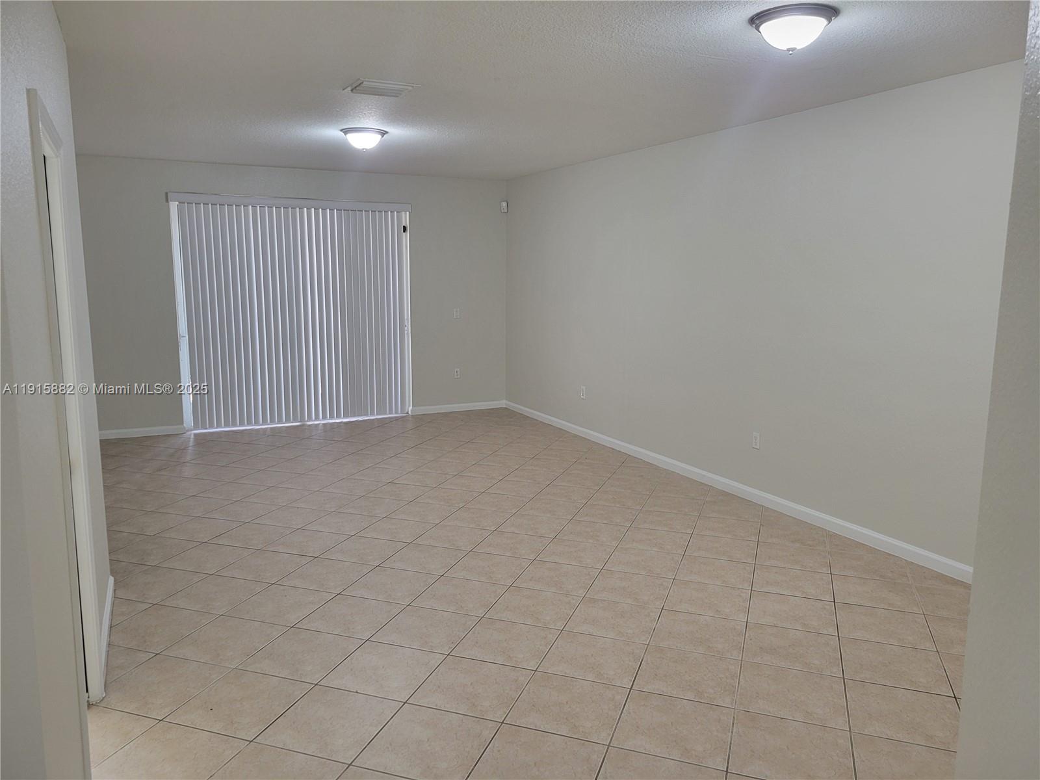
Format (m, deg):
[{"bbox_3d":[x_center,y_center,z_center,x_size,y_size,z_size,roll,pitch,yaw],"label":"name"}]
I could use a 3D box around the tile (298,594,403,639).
[{"bbox_3d":[-0.829,1.122,3.893,0.405,0.010,0.405,3,9,19],"label":"tile"}]

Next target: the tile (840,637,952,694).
[{"bbox_3d":[1.603,1.186,3.382,0.400,0.010,0.400,3,9,19],"label":"tile"}]

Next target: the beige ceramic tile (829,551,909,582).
[{"bbox_3d":[2.046,1.038,4.596,0.404,0.010,0.404,3,9,19],"label":"beige ceramic tile"}]

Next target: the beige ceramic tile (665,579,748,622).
[{"bbox_3d":[0.975,1.083,4.024,0.400,0.010,0.400,3,9,19],"label":"beige ceramic tile"}]

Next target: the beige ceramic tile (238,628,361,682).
[{"bbox_3d":[-0.951,1.161,3.423,0.400,0.010,0.400,3,9,19],"label":"beige ceramic tile"}]

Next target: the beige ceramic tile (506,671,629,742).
[{"bbox_3d":[0.192,1.231,3.026,0.400,0.010,0.400,3,9,19],"label":"beige ceramic tile"}]

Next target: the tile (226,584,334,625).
[{"bbox_3d":[-1.206,1.091,3.980,0.395,0.010,0.395,3,9,19],"label":"tile"}]

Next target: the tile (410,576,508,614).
[{"bbox_3d":[-0.309,1.088,4.144,0.405,0.010,0.405,3,9,19],"label":"tile"}]

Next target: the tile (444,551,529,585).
[{"bbox_3d":[-0.171,1.032,4.525,0.405,0.010,0.405,3,9,19],"label":"tile"}]

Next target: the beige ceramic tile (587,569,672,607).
[{"bbox_3d":[0.603,1.078,4.255,0.405,0.010,0.405,3,9,19],"label":"beige ceramic tile"}]

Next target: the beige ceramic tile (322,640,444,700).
[{"bbox_3d":[-0.578,1.203,3.373,0.405,0.010,0.405,3,9,19],"label":"beige ceramic tile"}]

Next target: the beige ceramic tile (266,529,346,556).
[{"bbox_3d":[-1.335,0.963,4.922,0.405,0.010,0.405,3,9,19],"label":"beige ceramic tile"}]

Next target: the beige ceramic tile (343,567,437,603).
[{"bbox_3d":[-0.698,1.065,4.277,0.405,0.010,0.405,3,9,19],"label":"beige ceramic tile"}]

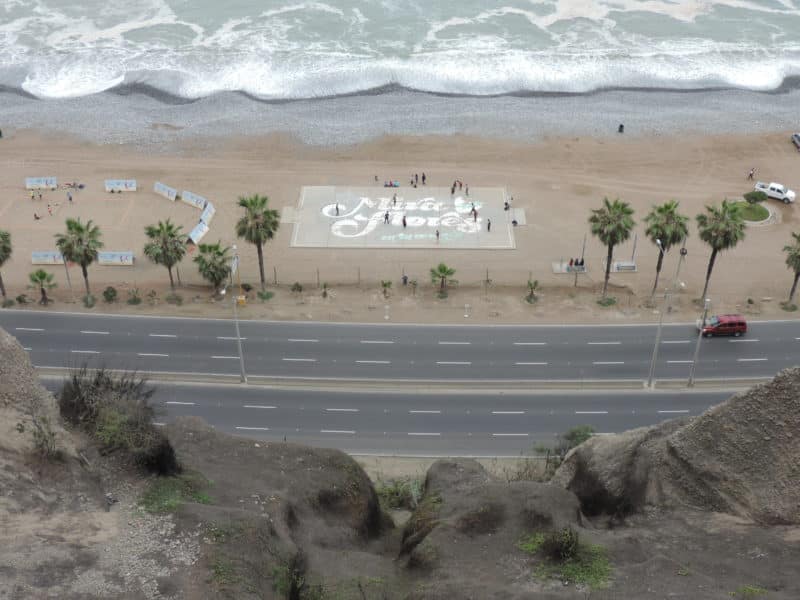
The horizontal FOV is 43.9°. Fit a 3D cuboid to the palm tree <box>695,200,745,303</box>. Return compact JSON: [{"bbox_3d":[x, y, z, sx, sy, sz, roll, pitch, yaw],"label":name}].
[{"bbox_3d":[34.620,-5.106,108.893,5.380,12.360,5.220,0,33,0],"label":"palm tree"}]

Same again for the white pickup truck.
[{"bbox_3d":[51.780,-14.960,136.950,5.250,1.780,1.850,18,37,26],"label":"white pickup truck"}]

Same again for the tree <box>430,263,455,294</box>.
[{"bbox_3d":[5.060,-2.410,115.550,2.990,3.790,2.990,0,33,0],"label":"tree"}]

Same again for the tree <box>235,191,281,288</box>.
[{"bbox_3d":[-15.479,-6.035,110.638,4.820,12.390,4.670,0,33,0],"label":"tree"}]

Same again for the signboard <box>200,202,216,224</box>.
[{"bbox_3d":[-25.970,-11.450,133.090,1.350,1.270,4.200,2,33,4],"label":"signboard"}]

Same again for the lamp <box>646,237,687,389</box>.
[{"bbox_3d":[25.310,2.640,96.880,0.500,14.600,8.600,-2,33,-3],"label":"lamp"}]

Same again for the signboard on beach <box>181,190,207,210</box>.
[{"bbox_3d":[-27.125,-13.318,131.935,4.100,1.200,1.250,23,40,31],"label":"signboard on beach"}]

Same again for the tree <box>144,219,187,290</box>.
[{"bbox_3d":[-27.100,-4.830,114.850,4.980,9.120,4.980,0,33,0],"label":"tree"}]

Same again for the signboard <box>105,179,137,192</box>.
[{"bbox_3d":[-39.410,-16.310,140.830,4.200,1.270,1.350,-1,33,-1],"label":"signboard"}]

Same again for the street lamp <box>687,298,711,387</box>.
[{"bbox_3d":[29.098,4.254,96.607,0.600,10.300,0.700,0,33,0],"label":"street lamp"}]

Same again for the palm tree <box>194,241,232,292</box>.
[{"bbox_3d":[-20.992,-3.631,112.264,4.280,6.630,4.150,0,33,0],"label":"palm tree"}]

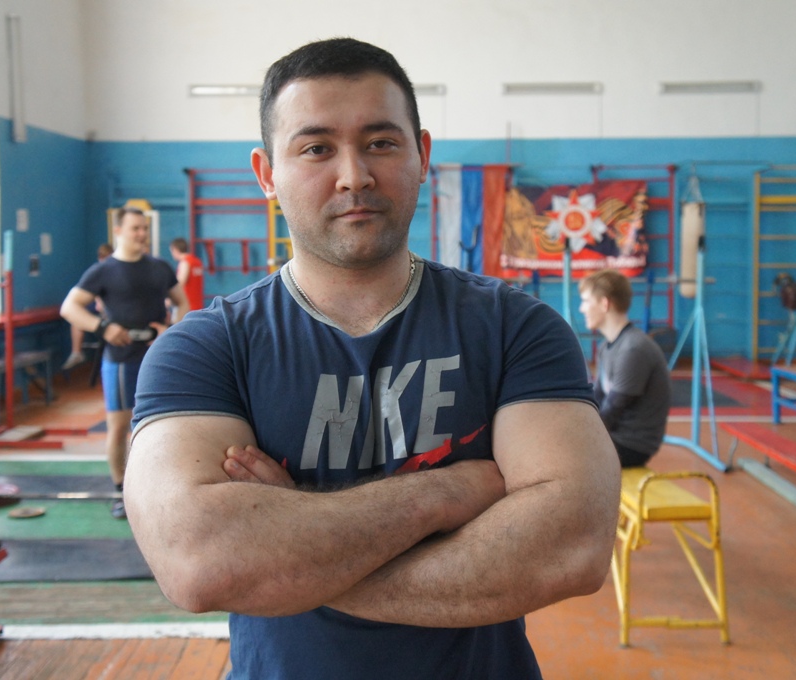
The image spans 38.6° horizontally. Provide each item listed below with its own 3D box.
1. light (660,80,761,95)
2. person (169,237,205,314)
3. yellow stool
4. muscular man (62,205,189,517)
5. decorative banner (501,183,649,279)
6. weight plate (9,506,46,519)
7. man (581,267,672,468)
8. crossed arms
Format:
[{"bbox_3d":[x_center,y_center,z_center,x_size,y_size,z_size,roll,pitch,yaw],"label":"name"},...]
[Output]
[{"bbox_3d":[3.931,-3.166,14.249,1.240,0.140,0.100,0,4,4],"label":"light"},{"bbox_3d":[-2.251,-0.289,12.214,0.300,1.620,0.420,2,5,28],"label":"person"},{"bbox_3d":[0.980,0.774,4.801,0.410,0.640,1.200,0,4,-6],"label":"yellow stool"},{"bbox_3d":[-1.506,0.122,6.293,0.620,1.710,0.400,-3,5,-33],"label":"muscular man"},{"bbox_3d":[2.218,-1.398,14.370,1.870,1.210,0.080,0,4,4],"label":"decorative banner"},{"bbox_3d":[-2.022,0.940,6.202,0.205,0.026,0.205,0,4,0],"label":"weight plate"},{"bbox_3d":[0.758,0.387,4.754,0.760,1.340,0.500,-1,4,-17],"label":"man"},{"bbox_3d":[-0.027,0.172,1.180,0.500,0.228,0.270,0,4,-1],"label":"crossed arms"}]

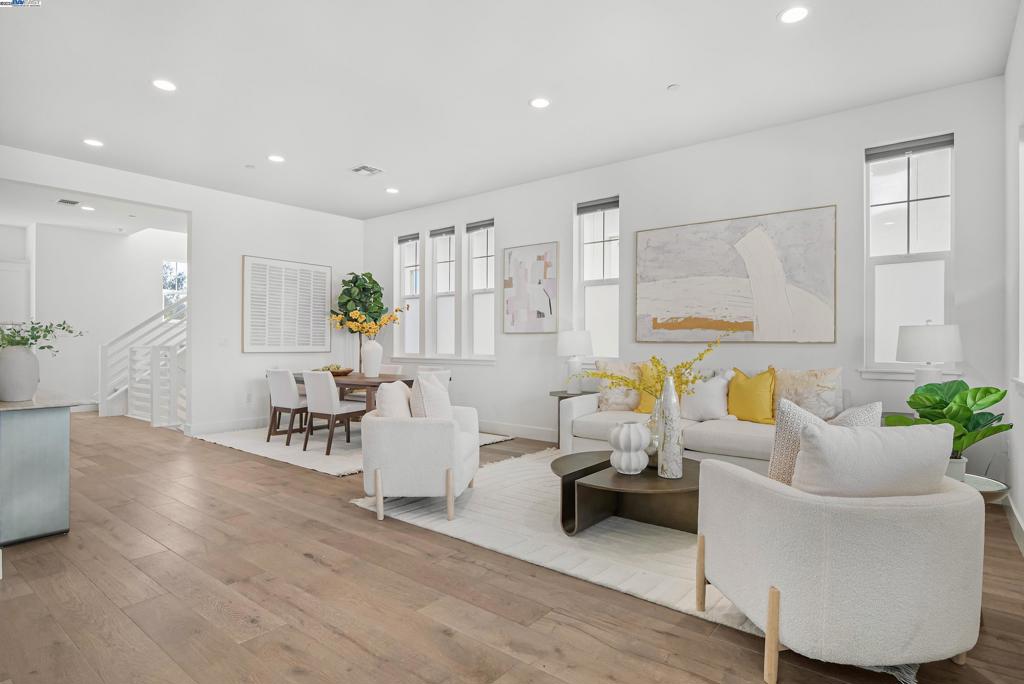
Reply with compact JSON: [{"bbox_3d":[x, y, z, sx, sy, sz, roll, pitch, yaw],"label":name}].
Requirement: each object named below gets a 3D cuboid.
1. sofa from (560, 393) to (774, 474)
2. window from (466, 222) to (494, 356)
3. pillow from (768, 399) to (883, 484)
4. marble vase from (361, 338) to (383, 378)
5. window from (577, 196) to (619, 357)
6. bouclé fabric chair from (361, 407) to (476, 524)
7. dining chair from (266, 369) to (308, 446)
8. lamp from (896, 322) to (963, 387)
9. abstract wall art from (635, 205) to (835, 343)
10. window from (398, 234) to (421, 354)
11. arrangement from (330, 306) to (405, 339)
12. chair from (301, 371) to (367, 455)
[{"bbox_3d":[1.644,0.785,4.645,2.330,0.770,0.950,0,0,39],"label":"sofa"},{"bbox_3d":[-0.399,-0.681,6.991,0.560,1.740,0.120,0,0,38],"label":"window"},{"bbox_3d":[1.288,0.445,2.200,0.460,0.450,0.150,0,12,-5],"label":"pillow"},{"bbox_3d":[-1.643,0.183,6.288,0.255,0.460,0.255,0,0,0],"label":"marble vase"},{"bbox_3d":[0.939,-0.689,5.944,0.560,1.730,0.120,0,0,39],"label":"window"},{"bbox_3d":[-0.659,0.840,4.007,0.740,0.680,0.820,0,0,4],"label":"bouclé fabric chair"},{"bbox_3d":[-2.514,0.741,6.416,0.480,0.860,0.620,0,0,38],"label":"dining chair"},{"bbox_3d":[2.976,0.200,3.857,0.375,0.690,0.375,0,0,38],"label":"lamp"},{"bbox_3d":[1.980,-0.556,5.002,1.775,1.140,0.045,0,0,38],"label":"abstract wall art"},{"bbox_3d":[-1.486,-0.683,7.850,0.560,1.740,0.120,0,0,38],"label":"window"},{"bbox_3d":[-1.668,-0.215,6.240,0.800,0.380,0.620,0,0,-15],"label":"arrangement"},{"bbox_3d":[-1.849,0.732,5.856,0.500,0.860,0.620,0,0,39],"label":"chair"}]

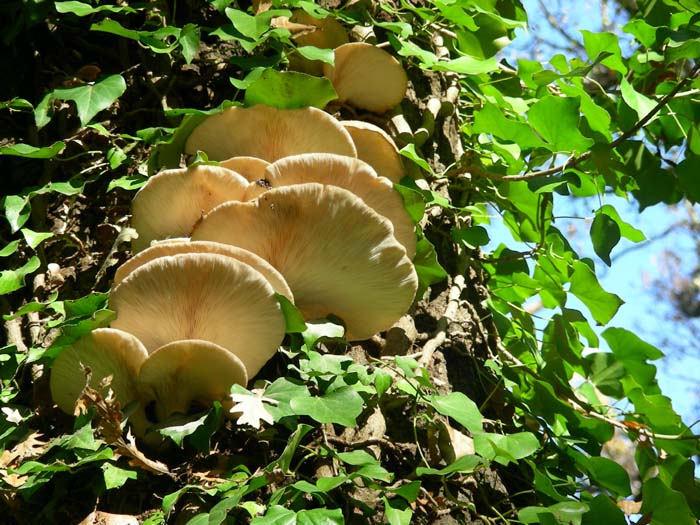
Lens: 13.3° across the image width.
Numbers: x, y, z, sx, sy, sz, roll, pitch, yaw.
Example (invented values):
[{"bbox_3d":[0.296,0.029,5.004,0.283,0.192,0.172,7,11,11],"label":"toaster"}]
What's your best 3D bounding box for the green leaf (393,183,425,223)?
[{"bbox_3d":[0.045,-0.050,2.500,0.035,0.037,0.008,-17,-6,-19],"label":"green leaf"}]

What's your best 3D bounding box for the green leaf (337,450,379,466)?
[{"bbox_3d":[0.006,0.162,2.470,0.035,0.023,0.007,0,-51,-9],"label":"green leaf"}]

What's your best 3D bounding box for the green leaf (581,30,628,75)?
[{"bbox_3d":[0.218,-0.181,2.580,0.038,0.034,0.018,0,-25,0],"label":"green leaf"}]

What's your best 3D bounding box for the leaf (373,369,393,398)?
[{"bbox_3d":[0.027,0.100,2.480,0.017,0.026,0.005,0,-20,0],"label":"leaf"}]

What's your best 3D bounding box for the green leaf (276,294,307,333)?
[{"bbox_3d":[-0.052,0.043,2.500,0.033,0.035,0.007,-17,-5,-13],"label":"green leaf"}]

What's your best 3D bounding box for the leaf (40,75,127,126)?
[{"bbox_3d":[-0.248,-0.151,2.790,0.075,0.050,0.016,11,-30,3],"label":"leaf"}]

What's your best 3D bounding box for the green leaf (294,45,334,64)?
[{"bbox_3d":[-0.030,-0.175,2.520,0.035,0.024,0.008,0,-46,-12],"label":"green leaf"}]

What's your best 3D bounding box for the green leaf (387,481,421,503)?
[{"bbox_3d":[0.046,0.199,2.600,0.031,0.025,0.010,7,-37,-9],"label":"green leaf"}]

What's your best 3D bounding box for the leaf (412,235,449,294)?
[{"bbox_3d":[0.071,0.004,2.780,0.048,0.060,0.016,6,-19,-17],"label":"leaf"}]

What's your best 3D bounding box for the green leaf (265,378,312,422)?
[{"bbox_3d":[-0.050,0.121,2.620,0.054,0.050,0.013,0,-32,0],"label":"green leaf"}]

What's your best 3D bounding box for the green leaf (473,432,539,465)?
[{"bbox_3d":[0.138,0.165,2.660,0.058,0.038,0.012,0,-49,0],"label":"green leaf"}]

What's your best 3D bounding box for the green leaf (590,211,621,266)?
[{"bbox_3d":[0.239,-0.022,2.800,0.031,0.053,0.012,-1,-20,21],"label":"green leaf"}]

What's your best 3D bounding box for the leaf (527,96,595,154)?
[{"bbox_3d":[0.200,-0.130,2.840,0.064,0.056,0.014,0,-12,0],"label":"leaf"}]

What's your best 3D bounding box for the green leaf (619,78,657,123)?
[{"bbox_3d":[0.241,-0.135,2.500,0.027,0.043,0.008,-30,-17,18],"label":"green leaf"}]

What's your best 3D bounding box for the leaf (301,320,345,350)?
[{"bbox_3d":[-0.022,0.059,2.430,0.037,0.019,0.021,0,-25,0],"label":"leaf"}]

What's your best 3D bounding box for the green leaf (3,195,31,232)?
[{"bbox_3d":[-0.281,-0.041,2.520,0.024,0.028,0.018,0,-25,0],"label":"green leaf"}]

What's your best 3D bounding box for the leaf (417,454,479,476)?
[{"bbox_3d":[0.086,0.179,2.640,0.058,0.015,0.035,0,-19,0],"label":"leaf"}]

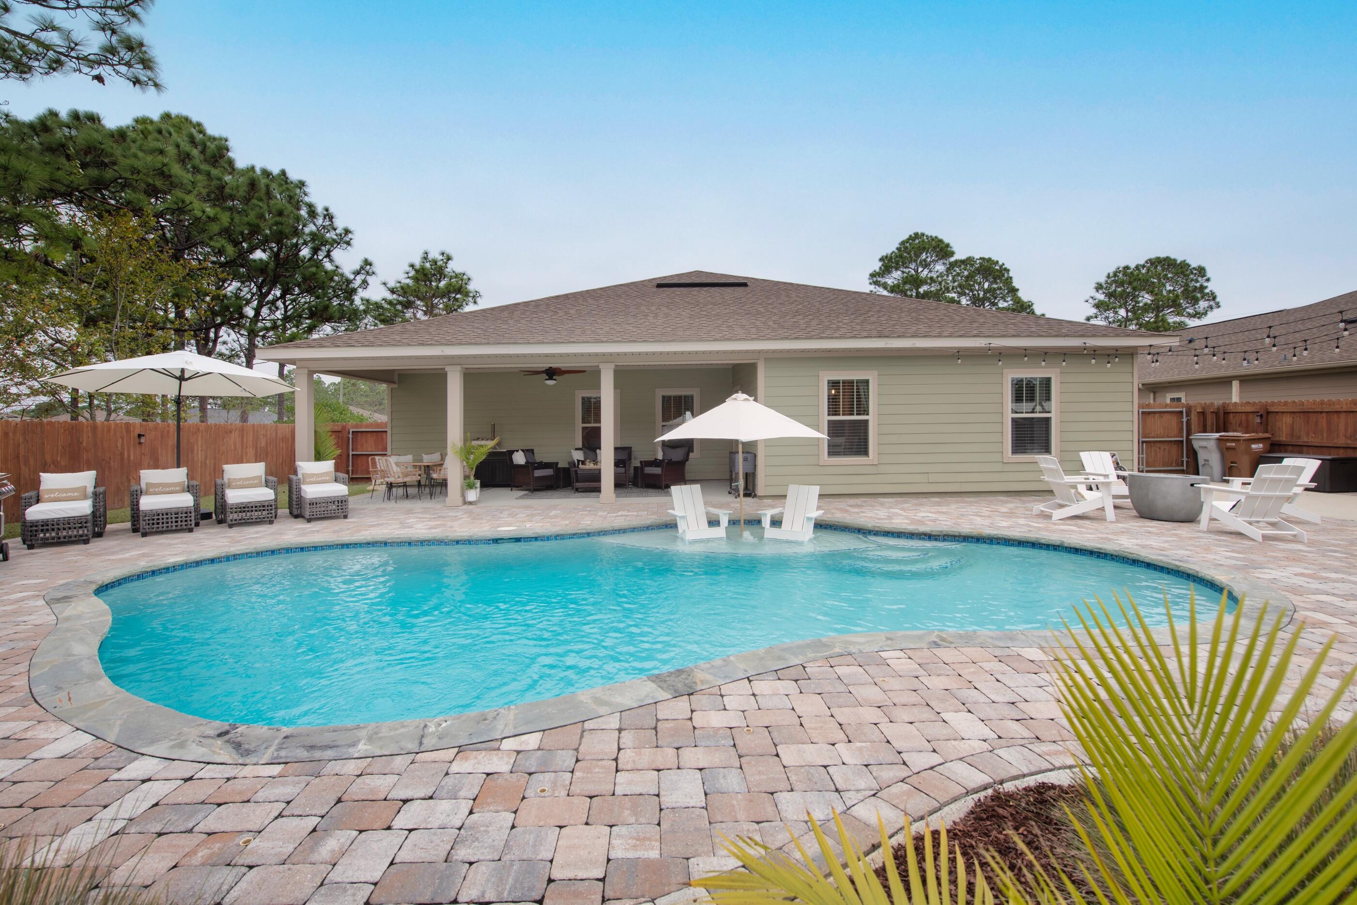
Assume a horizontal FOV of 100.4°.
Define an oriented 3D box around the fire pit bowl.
[{"bbox_3d":[6.660,0.610,7.660,0.860,0.580,0.860,-1,2,0],"label":"fire pit bowl"}]

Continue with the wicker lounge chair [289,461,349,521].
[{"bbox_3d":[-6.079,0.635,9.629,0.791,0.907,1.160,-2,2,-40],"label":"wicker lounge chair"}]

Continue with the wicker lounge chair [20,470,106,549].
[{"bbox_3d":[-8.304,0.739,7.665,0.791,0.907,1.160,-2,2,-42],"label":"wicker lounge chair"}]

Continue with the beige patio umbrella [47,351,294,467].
[{"bbox_3d":[-8.120,-0.267,9.297,3.030,2.779,3.030,0,2,0],"label":"beige patio umbrella"}]

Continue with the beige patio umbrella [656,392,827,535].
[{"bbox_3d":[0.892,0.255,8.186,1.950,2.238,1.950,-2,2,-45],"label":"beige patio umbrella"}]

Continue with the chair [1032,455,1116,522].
[{"bbox_3d":[6.019,0.541,8.639,0.923,0.922,0.730,0,2,3],"label":"chair"}]

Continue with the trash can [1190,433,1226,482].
[{"bbox_3d":[11.900,0.095,12.550,0.750,1.070,0.660,-1,2,-23],"label":"trash can"}]

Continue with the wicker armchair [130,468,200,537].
[{"bbox_3d":[-7.120,0.655,7.850,0.740,0.840,0.920,-2,3,-42],"label":"wicker armchair"}]

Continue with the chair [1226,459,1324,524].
[{"bbox_3d":[8.522,0.538,8.080,0.923,0.922,0.730,0,2,7],"label":"chair"}]

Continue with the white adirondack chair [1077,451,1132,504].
[{"bbox_3d":[7.360,0.390,9.470,0.760,0.840,0.840,-1,2,0],"label":"white adirondack chair"}]

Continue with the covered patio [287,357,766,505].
[{"bbox_3d":[-2.720,-0.470,12.000,8.500,2.600,3.600,-1,2,-2],"label":"covered patio"}]

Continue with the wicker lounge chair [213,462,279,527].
[{"bbox_3d":[-6.500,0.625,8.440,0.740,0.840,0.920,-2,3,-41],"label":"wicker lounge chair"}]

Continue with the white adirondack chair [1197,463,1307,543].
[{"bbox_3d":[7.203,0.592,7.106,0.730,0.922,0.923,0,2,6],"label":"white adirondack chair"}]

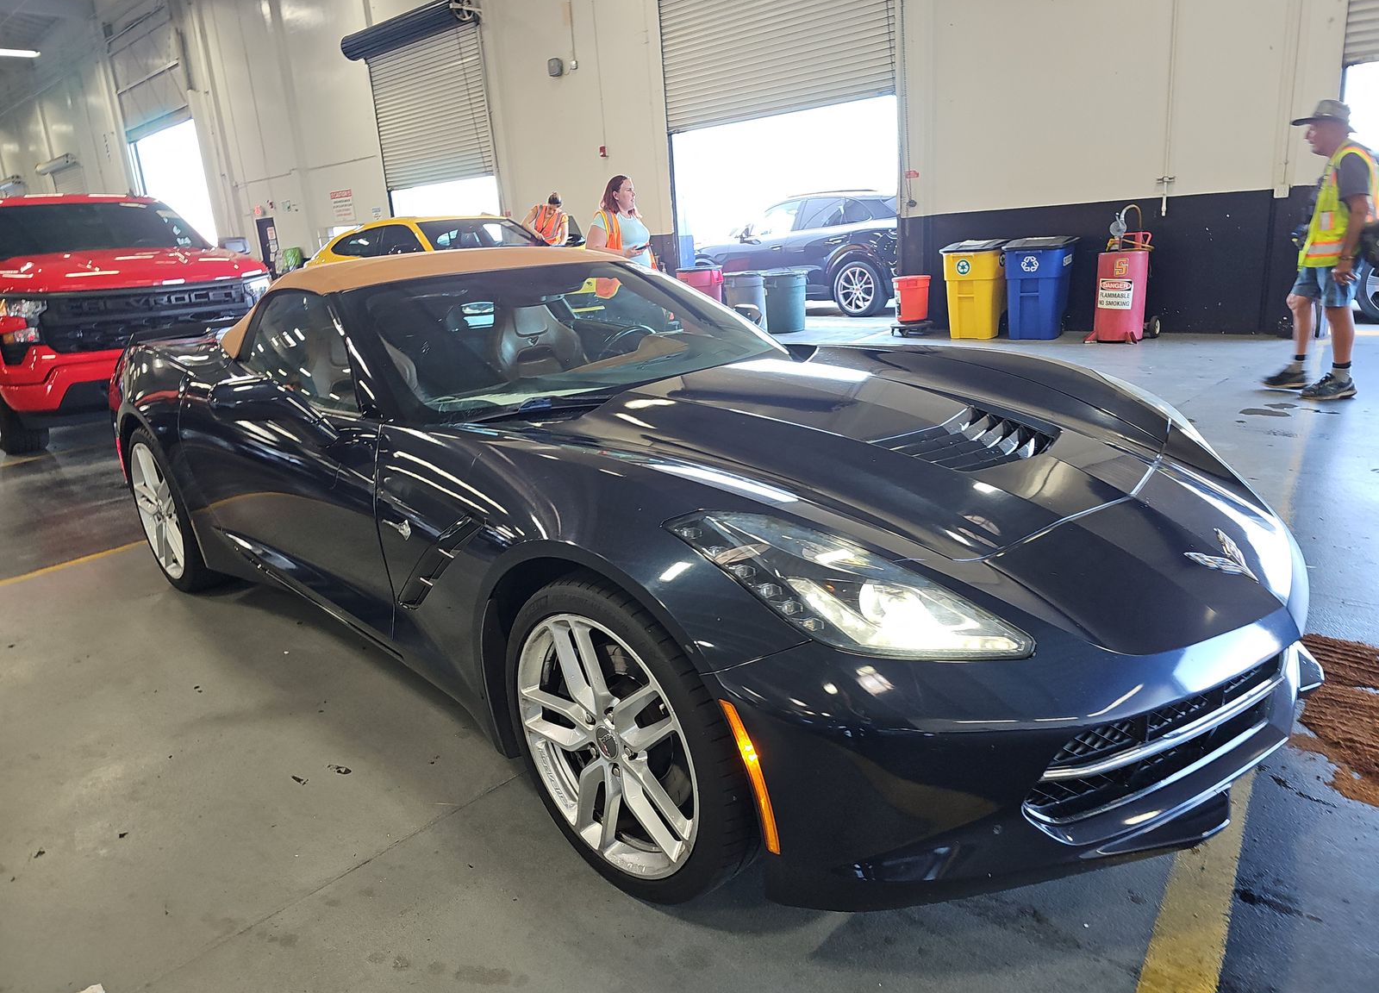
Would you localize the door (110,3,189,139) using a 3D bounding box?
[{"bbox_3d":[-12.652,-9.807,21.375,3.800,2.400,0.100,10,21,40],"label":"door"}]

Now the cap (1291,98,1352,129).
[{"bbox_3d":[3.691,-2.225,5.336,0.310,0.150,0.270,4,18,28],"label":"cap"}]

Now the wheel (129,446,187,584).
[{"bbox_3d":[-2.004,0.034,3.668,0.540,0.540,0.240,12,22,44],"label":"wheel"}]

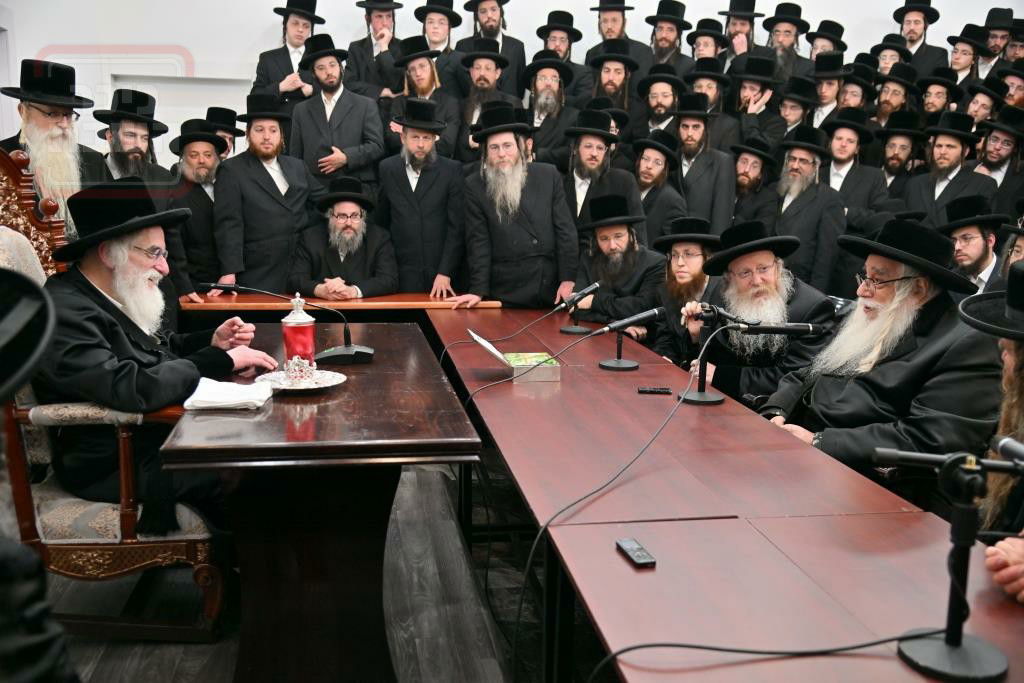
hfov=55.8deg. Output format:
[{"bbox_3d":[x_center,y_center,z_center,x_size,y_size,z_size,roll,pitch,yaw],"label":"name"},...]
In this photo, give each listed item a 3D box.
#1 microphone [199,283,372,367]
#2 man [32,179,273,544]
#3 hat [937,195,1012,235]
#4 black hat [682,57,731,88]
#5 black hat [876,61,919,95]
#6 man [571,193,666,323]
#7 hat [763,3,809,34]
[{"bbox_3d":[-0.736,-0.055,3.130,0.570,0.260,0.140,0,10,-9],"label":"microphone"},{"bbox_3d":[-1.073,0.146,2.999,0.760,1.270,0.600,0,10,-9],"label":"man"},{"bbox_3d":[2.052,-0.574,4.300,0.330,0.130,0.300,-12,13,-20],"label":"hat"},{"bbox_3d":[1.277,-1.766,6.350,0.300,0.145,0.330,7,8,23],"label":"black hat"},{"bbox_3d":[2.471,-1.692,6.200,0.300,0.145,0.330,20,8,31],"label":"black hat"},{"bbox_3d":[0.533,-0.074,4.895,0.600,1.330,0.750,4,11,23],"label":"man"},{"bbox_3d":[1.785,-2.101,6.300,0.310,0.140,0.340,4,2,13],"label":"hat"}]

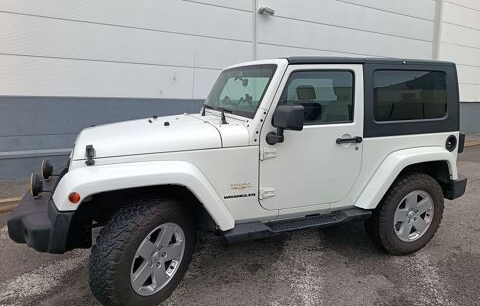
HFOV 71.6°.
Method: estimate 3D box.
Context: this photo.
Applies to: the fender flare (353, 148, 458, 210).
[{"bbox_3d":[1.556,0.190,3.012,1.020,0.480,0.180,-4,13,-21],"label":"fender flare"}]

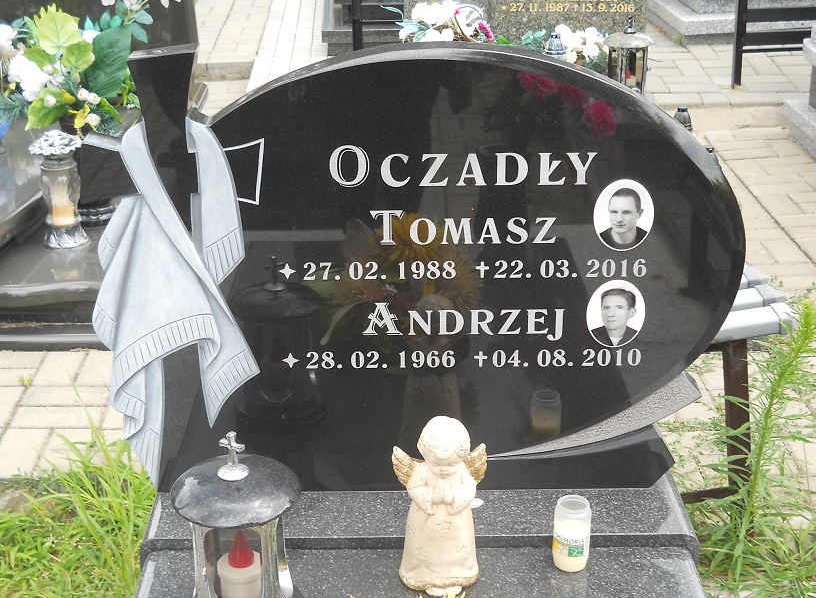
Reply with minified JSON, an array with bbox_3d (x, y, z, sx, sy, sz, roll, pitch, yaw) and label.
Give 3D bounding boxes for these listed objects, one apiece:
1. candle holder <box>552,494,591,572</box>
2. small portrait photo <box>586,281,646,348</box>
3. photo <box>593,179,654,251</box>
[{"bbox_3d":[0.221,0.317,1.784,0.049,0.095,0.049,-1,23,0],"label":"candle holder"},{"bbox_3d":[0.289,0.022,1.832,0.082,0.103,0.010,-1,23,0],"label":"small portrait photo"},{"bbox_3d":[0.291,-0.111,1.777,0.082,0.103,0.010,-1,23,0],"label":"photo"}]

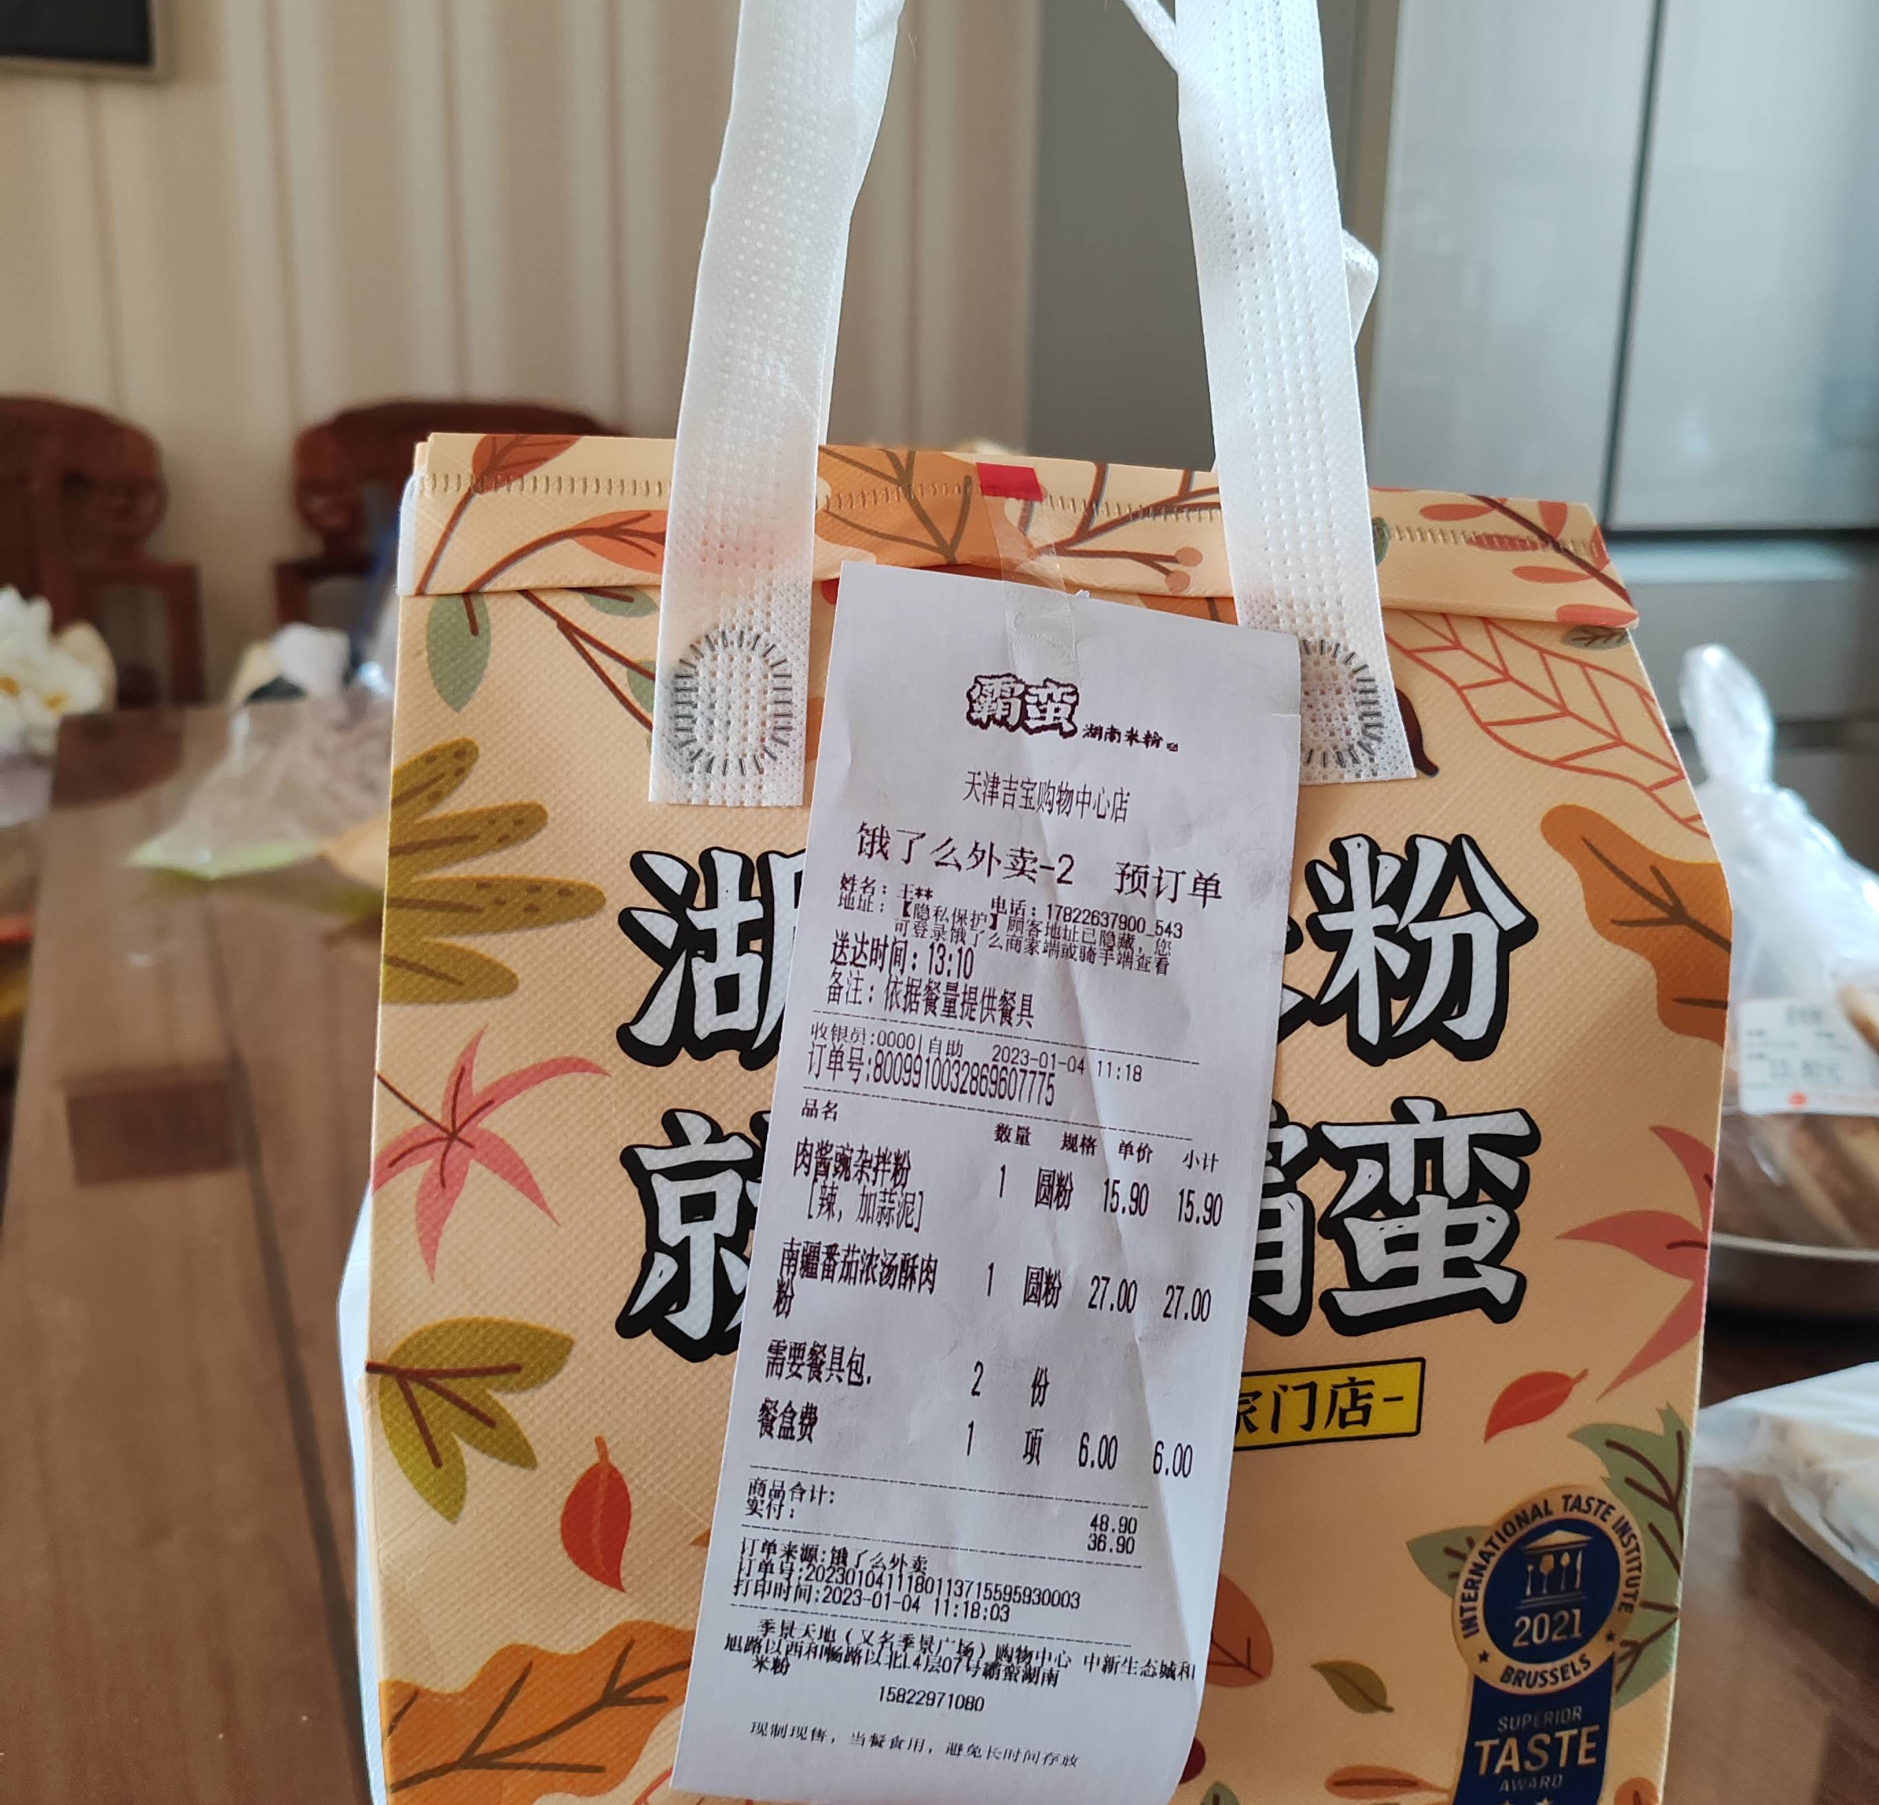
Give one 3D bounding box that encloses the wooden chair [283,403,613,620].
[{"bbox_3d":[-0.464,-0.025,2.079,0.440,0.976,0.470,-4,16,-19],"label":"wooden chair"}]

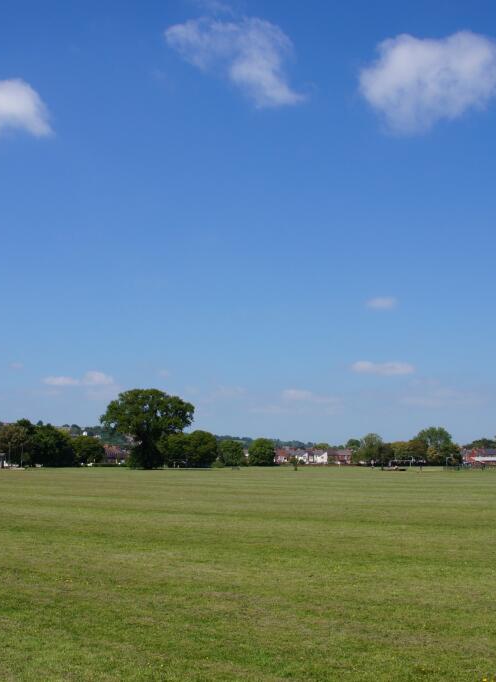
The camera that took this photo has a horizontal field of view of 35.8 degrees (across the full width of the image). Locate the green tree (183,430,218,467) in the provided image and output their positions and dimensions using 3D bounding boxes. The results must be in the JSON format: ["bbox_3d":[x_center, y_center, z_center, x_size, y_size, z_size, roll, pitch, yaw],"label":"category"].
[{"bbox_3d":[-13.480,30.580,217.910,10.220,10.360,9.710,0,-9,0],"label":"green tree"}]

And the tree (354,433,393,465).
[{"bbox_3d":[45.770,39.390,280.000,13.580,12.010,12.900,-1,-9,9],"label":"tree"}]

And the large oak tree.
[{"bbox_3d":[-24.870,21.780,190.000,22.800,20.000,21.660,1,-9,-7],"label":"large oak tree"}]

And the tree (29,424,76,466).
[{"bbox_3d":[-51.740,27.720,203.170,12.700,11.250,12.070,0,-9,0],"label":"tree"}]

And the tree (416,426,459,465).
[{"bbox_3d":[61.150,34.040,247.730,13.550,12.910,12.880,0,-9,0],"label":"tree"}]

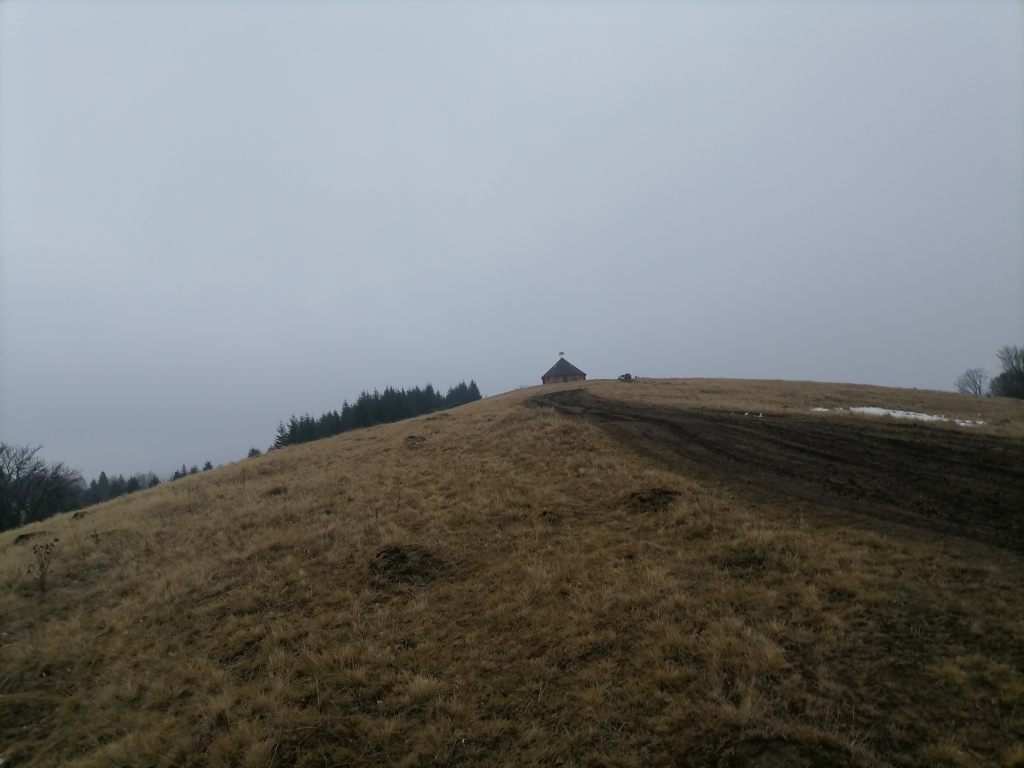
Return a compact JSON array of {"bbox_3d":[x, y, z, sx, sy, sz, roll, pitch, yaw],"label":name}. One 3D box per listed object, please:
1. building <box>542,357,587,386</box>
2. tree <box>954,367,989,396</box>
[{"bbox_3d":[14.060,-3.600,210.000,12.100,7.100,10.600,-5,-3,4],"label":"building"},{"bbox_3d":[101.570,-0.330,170.000,6.800,7.200,6.600,-7,-3,31],"label":"tree"}]

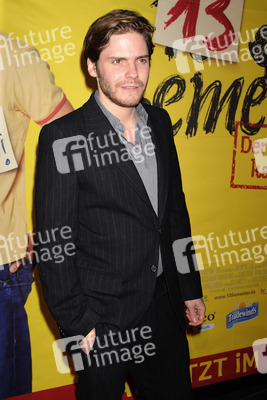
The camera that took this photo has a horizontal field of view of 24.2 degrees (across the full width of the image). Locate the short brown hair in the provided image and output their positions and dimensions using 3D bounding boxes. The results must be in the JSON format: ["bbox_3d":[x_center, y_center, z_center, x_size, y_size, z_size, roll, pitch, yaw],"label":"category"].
[{"bbox_3d":[-0.036,-0.402,1.570,0.172,0.155,0.205,-3,12,-21],"label":"short brown hair"}]

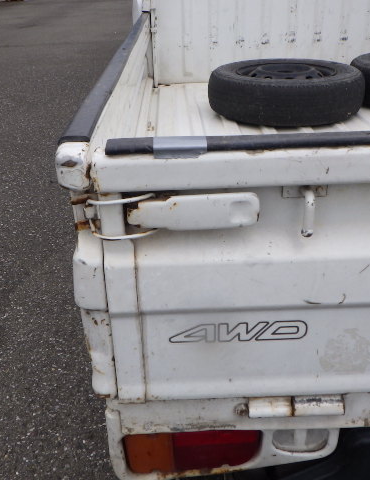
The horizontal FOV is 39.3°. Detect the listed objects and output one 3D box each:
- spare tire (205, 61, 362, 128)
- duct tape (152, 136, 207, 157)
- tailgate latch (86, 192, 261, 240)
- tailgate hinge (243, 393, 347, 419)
[{"bbox_3d":[0.353,-0.535,1.838,0.537,0.143,0.537,-2,27,-1],"label":"spare tire"},{"bbox_3d":[-0.004,-0.086,0.483,0.050,0.018,0.031,-2,27,-1],"label":"duct tape"},{"bbox_3d":[-0.011,-0.024,0.503,0.165,0.040,0.034,-2,27,-1],"label":"tailgate latch"},{"bbox_3d":[0.130,0.195,0.607,0.112,0.023,0.022,-2,27,-1],"label":"tailgate hinge"}]

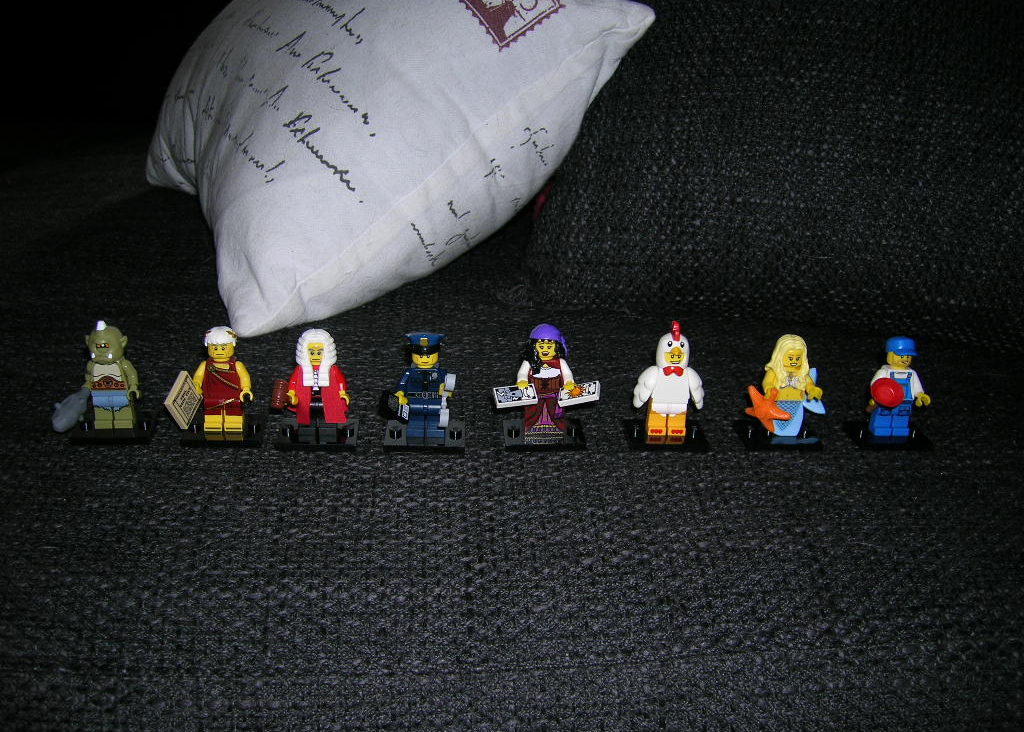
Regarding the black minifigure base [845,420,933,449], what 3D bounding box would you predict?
[{"bbox_3d":[0.154,0.028,0.414,0.032,0.005,0.024,0,21,-3],"label":"black minifigure base"}]

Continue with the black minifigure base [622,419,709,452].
[{"bbox_3d":[0.062,0.028,0.412,0.032,0.005,0.024,0,21,-1],"label":"black minifigure base"}]

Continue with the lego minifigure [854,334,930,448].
[{"bbox_3d":[0.156,0.009,0.403,0.028,0.041,0.022,0,21,-3],"label":"lego minifigure"}]

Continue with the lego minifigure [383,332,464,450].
[{"bbox_3d":[-0.035,0.009,0.394,0.033,0.045,0.025,0,21,-2],"label":"lego minifigure"}]

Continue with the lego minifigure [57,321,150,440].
[{"bbox_3d":[-0.160,0.005,0.393,0.037,0.046,0.025,-1,21,-5],"label":"lego minifigure"}]

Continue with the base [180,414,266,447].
[{"bbox_3d":[-0.114,0.025,0.401,0.032,0.005,0.024,0,21,-2],"label":"base"}]

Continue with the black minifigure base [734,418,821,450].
[{"bbox_3d":[0.109,0.028,0.416,0.032,0.005,0.024,0,21,-2],"label":"black minifigure base"}]

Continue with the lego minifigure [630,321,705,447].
[{"bbox_3d":[0.063,0.005,0.403,0.029,0.047,0.015,0,21,-1],"label":"lego minifigure"}]

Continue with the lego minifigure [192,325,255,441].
[{"bbox_3d":[-0.113,0.005,0.392,0.025,0.042,0.016,0,21,-2],"label":"lego minifigure"}]

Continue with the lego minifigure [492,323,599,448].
[{"bbox_3d":[0.014,0.008,0.398,0.043,0.048,0.027,0,21,-3],"label":"lego minifigure"}]

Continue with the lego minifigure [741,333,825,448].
[{"bbox_3d":[0.111,0.007,0.409,0.034,0.042,0.024,0,21,-2],"label":"lego minifigure"}]

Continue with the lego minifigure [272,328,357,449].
[{"bbox_3d":[-0.077,0.008,0.395,0.033,0.046,0.024,-1,21,-4],"label":"lego minifigure"}]

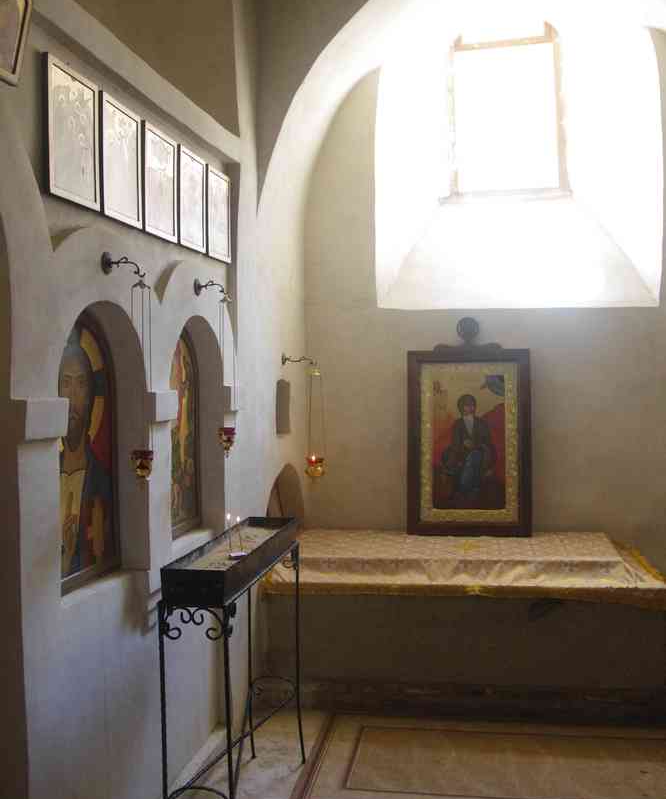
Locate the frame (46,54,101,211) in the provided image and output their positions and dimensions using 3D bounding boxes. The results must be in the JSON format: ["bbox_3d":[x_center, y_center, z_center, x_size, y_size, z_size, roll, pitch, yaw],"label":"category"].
[{"bbox_3d":[-0.765,-0.769,2.524,0.025,0.379,0.294,0,2,12],"label":"frame"}]

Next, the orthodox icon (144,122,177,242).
[{"bbox_3d":[-0.637,-0.780,3.150,0.025,0.377,0.296,0,2,12],"label":"orthodox icon"}]

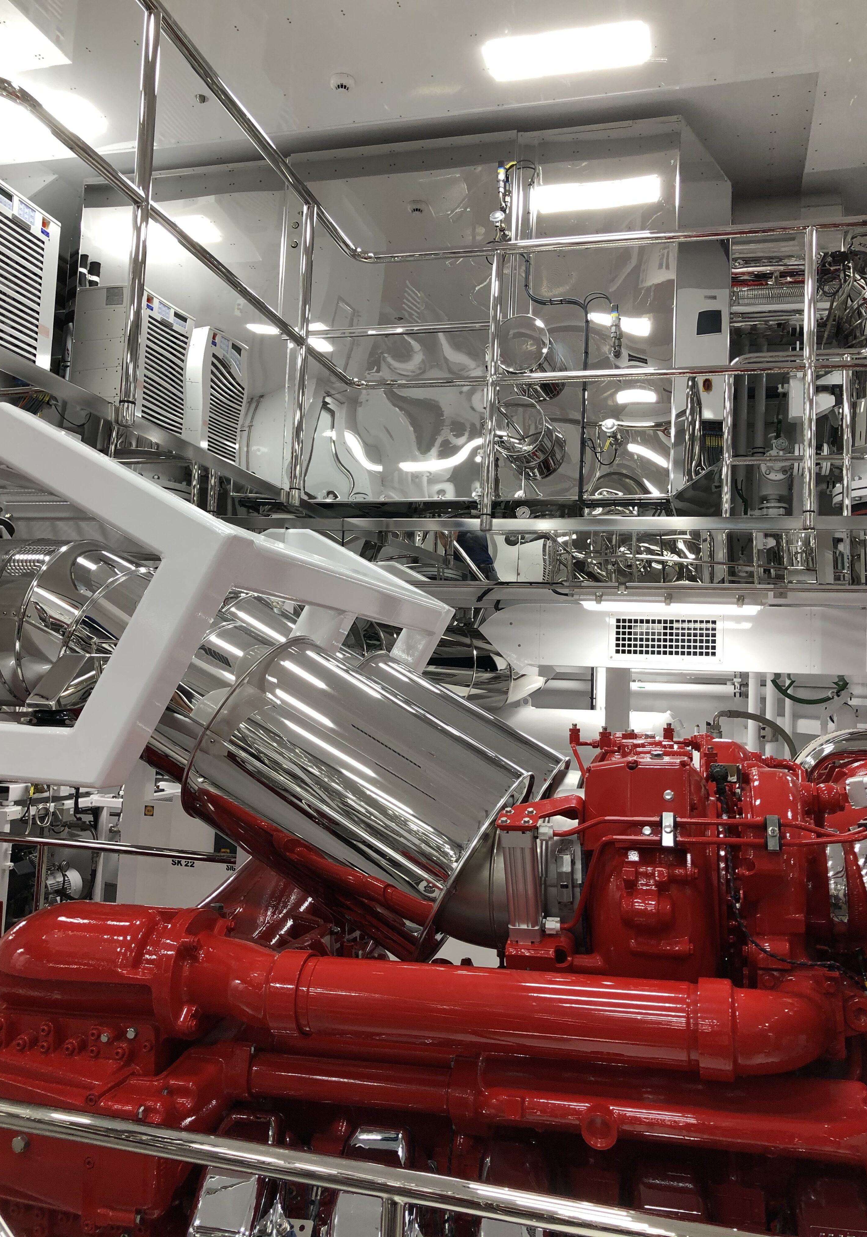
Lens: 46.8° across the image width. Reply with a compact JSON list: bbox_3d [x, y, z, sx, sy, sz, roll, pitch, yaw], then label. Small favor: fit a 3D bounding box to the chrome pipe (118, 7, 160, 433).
[{"bbox_3d":[-0.737,-1.016,2.521,0.043,1.110,0.043,1,-4,15],"label":"chrome pipe"}]

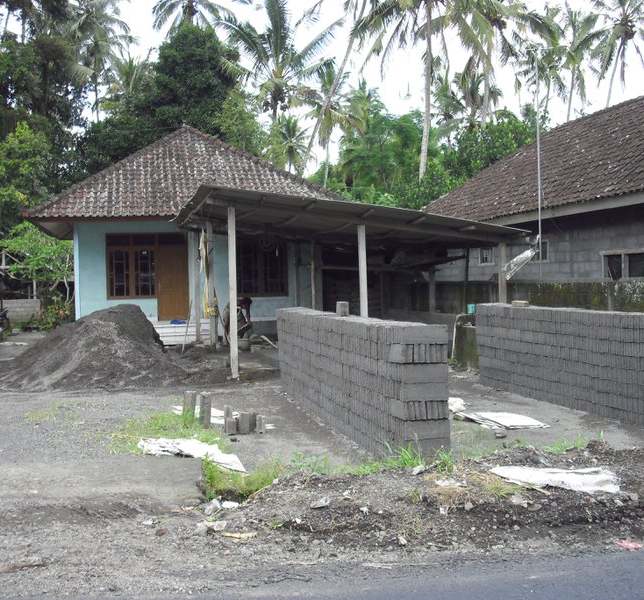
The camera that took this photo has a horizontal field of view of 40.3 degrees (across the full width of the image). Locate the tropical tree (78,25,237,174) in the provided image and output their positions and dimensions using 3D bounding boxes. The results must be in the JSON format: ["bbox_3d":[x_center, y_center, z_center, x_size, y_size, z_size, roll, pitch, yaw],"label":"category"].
[{"bbox_3d":[-8.055,-6.244,43.000,7.200,14.500,7.200,-1,1,0],"label":"tropical tree"}]

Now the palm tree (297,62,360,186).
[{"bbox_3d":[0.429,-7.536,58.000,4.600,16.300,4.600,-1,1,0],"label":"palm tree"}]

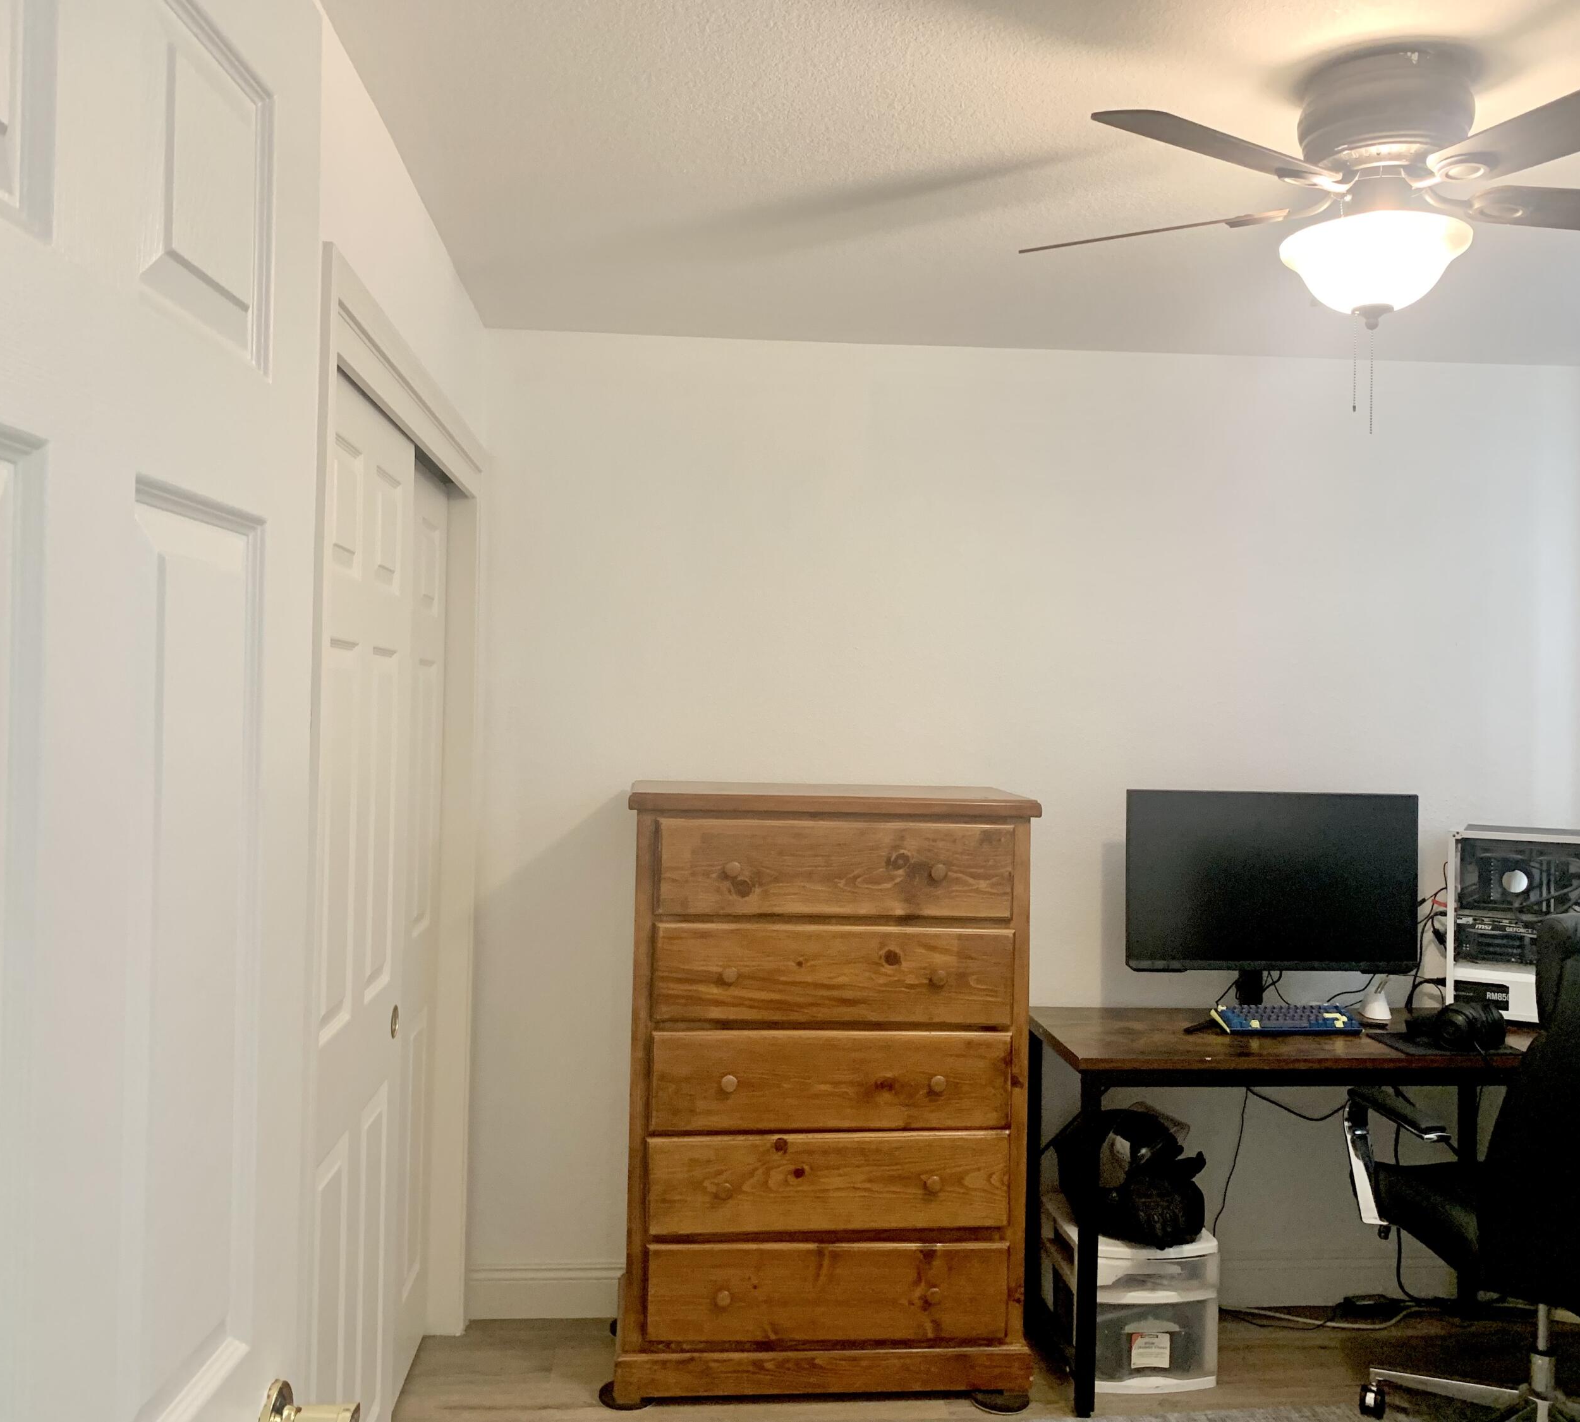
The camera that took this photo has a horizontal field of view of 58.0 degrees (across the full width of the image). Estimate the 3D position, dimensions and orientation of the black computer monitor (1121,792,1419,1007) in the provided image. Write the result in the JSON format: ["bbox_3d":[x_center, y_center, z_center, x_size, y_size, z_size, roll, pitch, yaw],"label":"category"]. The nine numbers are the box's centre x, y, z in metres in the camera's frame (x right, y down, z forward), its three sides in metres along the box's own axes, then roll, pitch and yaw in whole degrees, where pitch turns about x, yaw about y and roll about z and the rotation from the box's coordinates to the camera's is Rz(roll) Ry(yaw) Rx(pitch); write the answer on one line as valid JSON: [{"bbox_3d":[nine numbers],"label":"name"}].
[{"bbox_3d":[1.151,0.471,3.421,0.718,0.556,0.223,1,0,-4],"label":"black computer monitor"}]

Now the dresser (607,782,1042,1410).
[{"bbox_3d":[0.069,0.838,3.275,0.891,1.305,0.460,1,0,-6],"label":"dresser"}]

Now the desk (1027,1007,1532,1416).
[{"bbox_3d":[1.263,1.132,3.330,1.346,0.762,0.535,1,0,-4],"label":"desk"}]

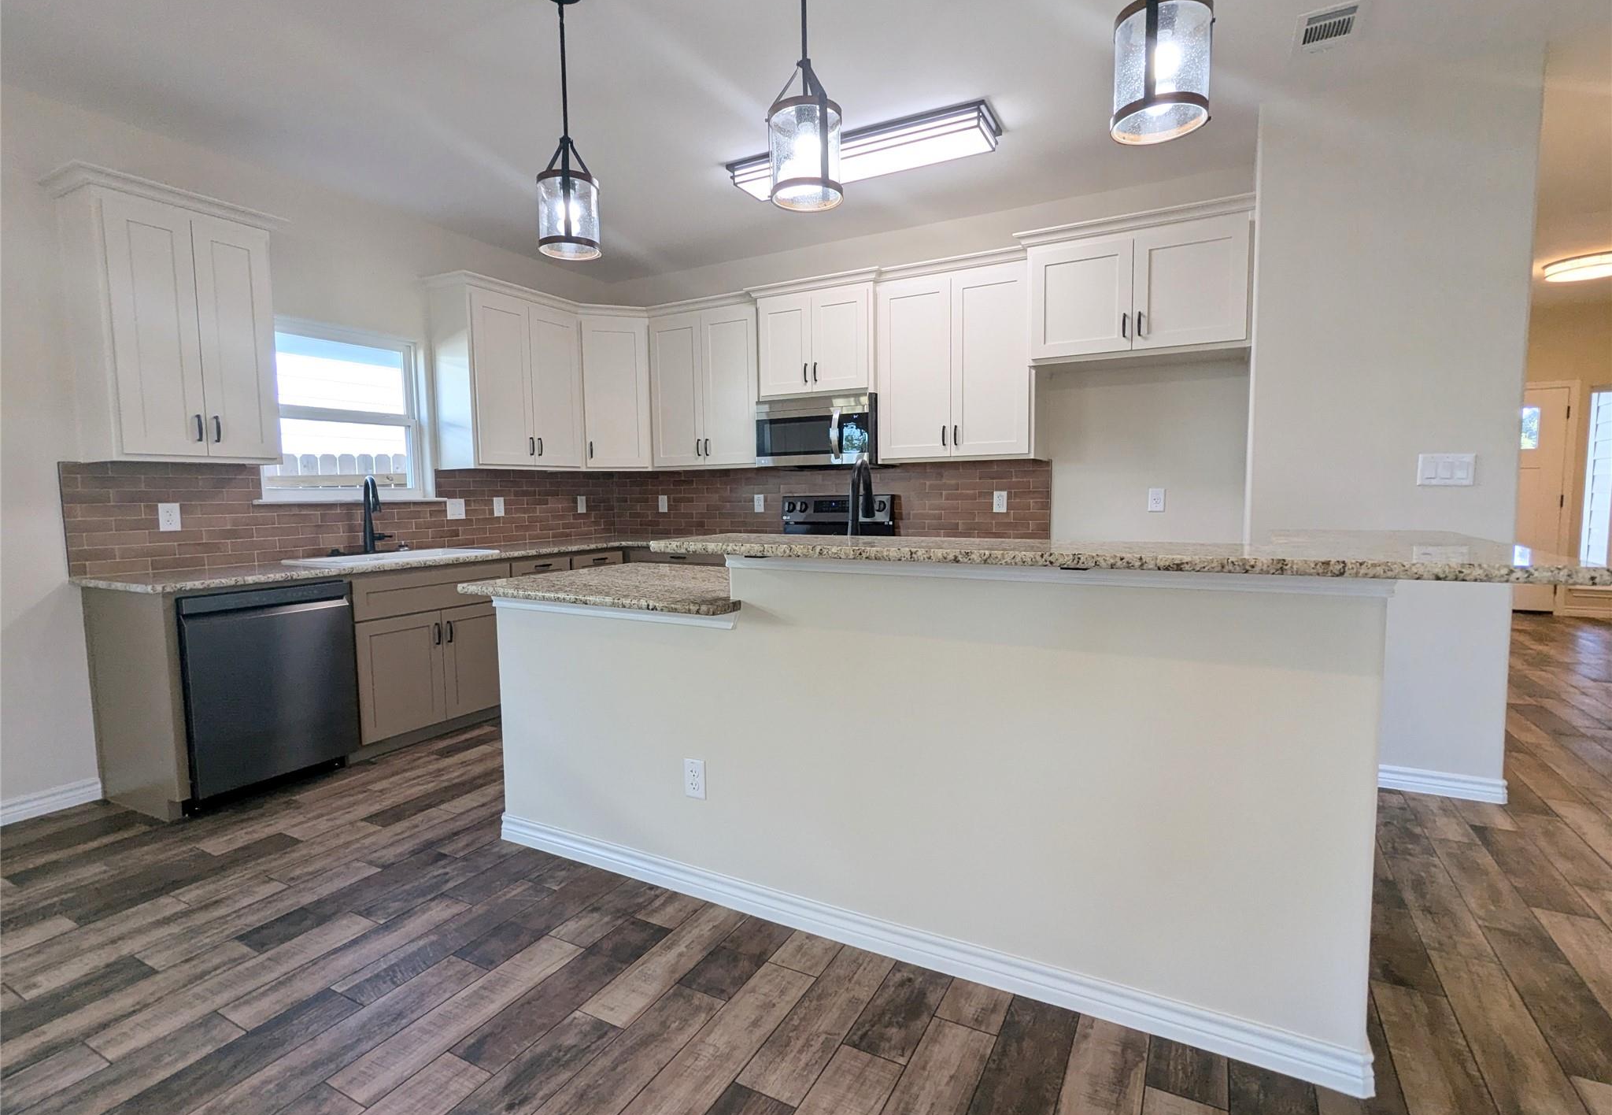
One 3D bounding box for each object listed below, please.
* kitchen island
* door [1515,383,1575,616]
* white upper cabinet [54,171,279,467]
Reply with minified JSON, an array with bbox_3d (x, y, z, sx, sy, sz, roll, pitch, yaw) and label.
[{"bbox_3d":[0.222,0.471,2.195,2.713,1.077,1.000,2,6,28],"label":"kitchen island"},{"bbox_3d":[6.546,-0.531,7.076,0.920,2.050,0.050,2,6,28],"label":"door"},{"bbox_3d":[-2.586,-0.922,3.078,0.350,1.058,0.645,2,6,28],"label":"white upper cabinet"}]

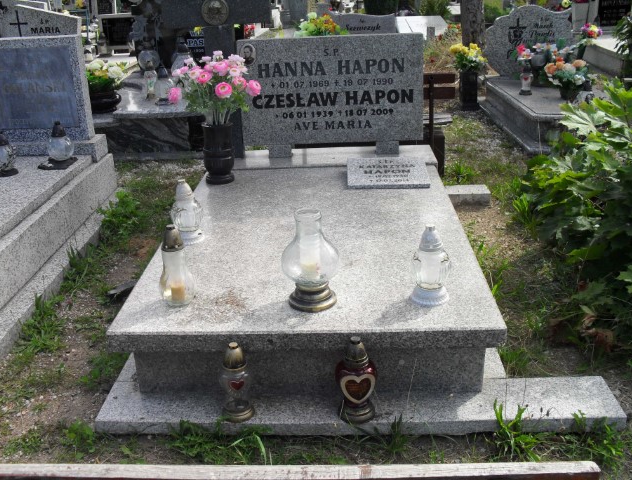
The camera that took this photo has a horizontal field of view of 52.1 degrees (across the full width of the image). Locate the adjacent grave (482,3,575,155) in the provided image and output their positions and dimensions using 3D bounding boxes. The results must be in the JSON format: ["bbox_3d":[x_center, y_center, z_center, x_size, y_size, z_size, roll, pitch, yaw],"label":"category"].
[{"bbox_3d":[1.919,-1.379,5.187,0.880,0.850,1.850,-2,24,2],"label":"adjacent grave"}]

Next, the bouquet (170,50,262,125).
[{"bbox_3d":[-0.459,-0.721,3.091,0.420,0.330,0.360,-1,24,3],"label":"bouquet"}]

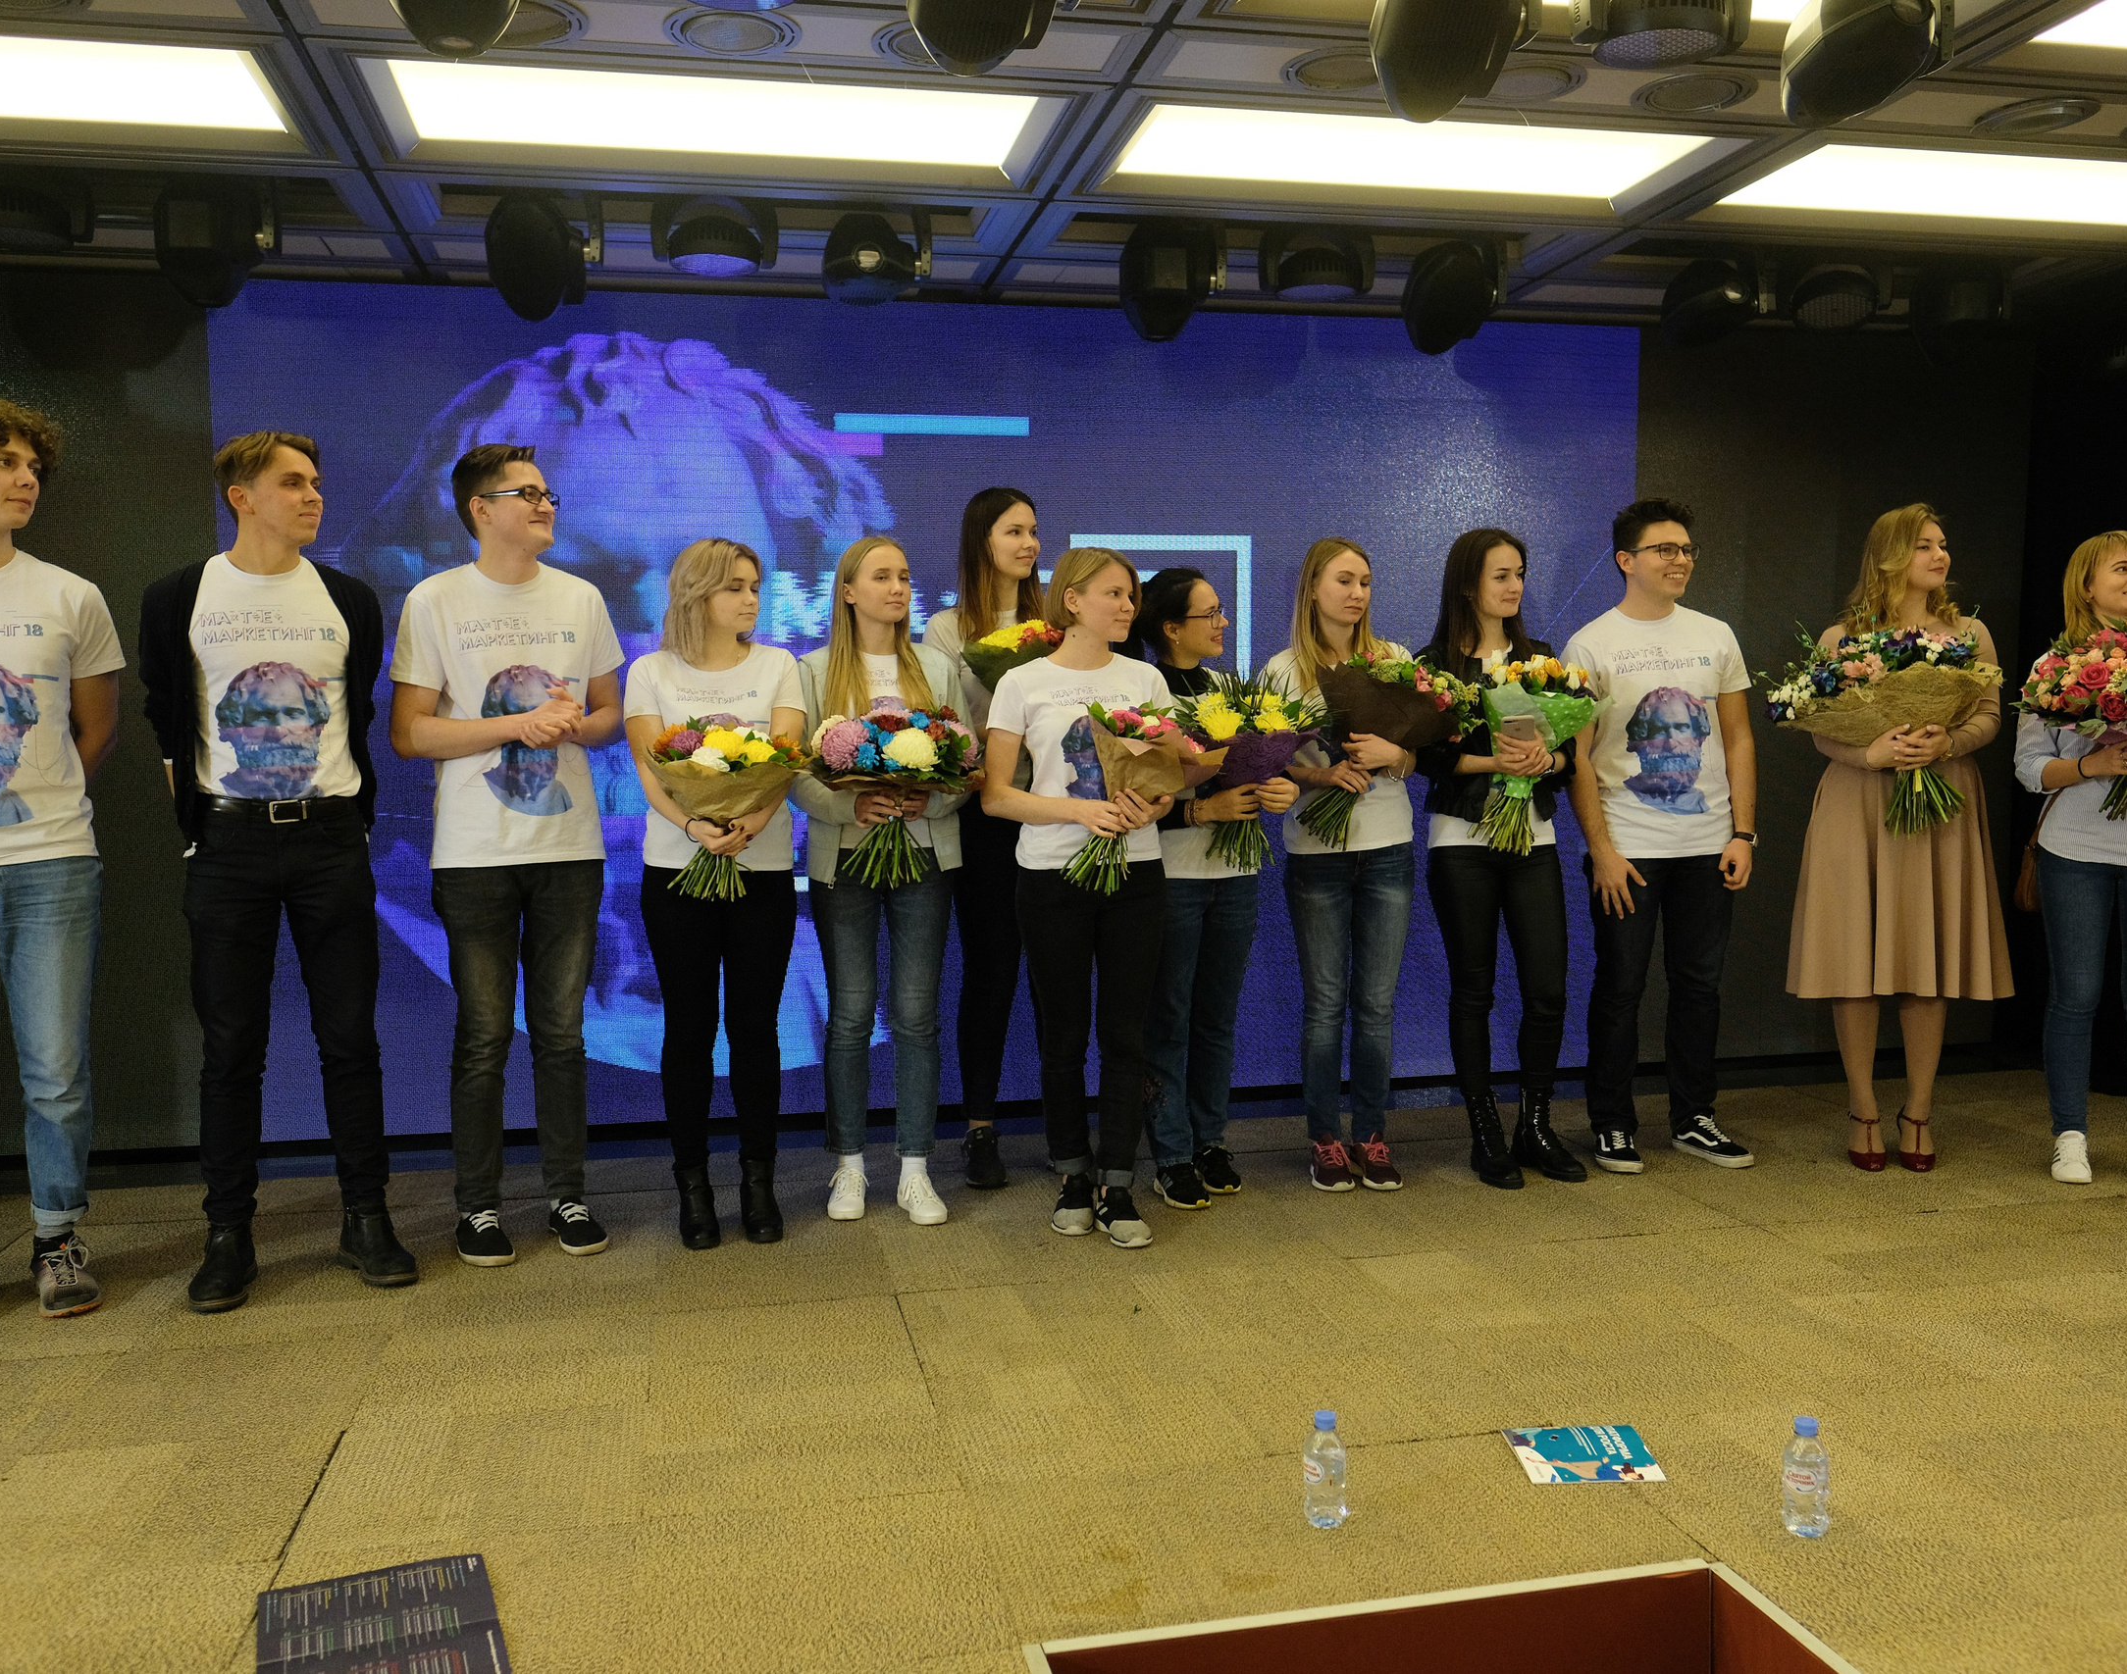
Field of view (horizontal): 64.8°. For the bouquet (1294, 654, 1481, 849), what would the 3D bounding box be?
[{"bbox_3d":[0.823,-0.215,4.220,0.400,0.450,0.300,32,15,1],"label":"bouquet"}]

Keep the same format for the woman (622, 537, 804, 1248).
[{"bbox_3d":[-0.837,0.122,3.959,0.420,1.637,0.400,-2,3,-17],"label":"woman"}]

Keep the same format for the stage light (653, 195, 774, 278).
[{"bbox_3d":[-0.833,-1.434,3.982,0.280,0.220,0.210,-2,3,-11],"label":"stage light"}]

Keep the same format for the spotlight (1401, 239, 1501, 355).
[{"bbox_3d":[1.010,-1.413,4.365,0.250,0.300,0.250,0,3,15],"label":"spotlight"}]

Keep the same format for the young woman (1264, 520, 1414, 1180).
[{"bbox_3d":[0.734,0.067,4.319,0.420,1.668,0.350,-1,4,-4],"label":"young woman"}]

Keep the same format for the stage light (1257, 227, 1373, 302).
[{"bbox_3d":[0.645,-1.469,4.282,0.280,0.220,0.210,-2,3,-11],"label":"stage light"}]

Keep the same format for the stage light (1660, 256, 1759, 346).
[{"bbox_3d":[1.734,-1.440,4.505,0.240,0.220,0.230,-2,3,-11],"label":"stage light"}]

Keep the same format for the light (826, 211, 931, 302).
[{"bbox_3d":[-0.444,-1.385,3.989,0.250,0.230,0.260,-1,3,0],"label":"light"}]

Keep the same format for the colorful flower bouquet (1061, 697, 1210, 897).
[{"bbox_3d":[0.181,-0.087,3.820,0.310,0.430,0.270,14,16,-20],"label":"colorful flower bouquet"}]

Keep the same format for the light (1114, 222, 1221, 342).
[{"bbox_3d":[0.271,-1.447,4.327,0.240,0.290,0.250,-2,4,-12],"label":"light"}]

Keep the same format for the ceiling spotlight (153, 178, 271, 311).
[{"bbox_3d":[-1.954,-1.375,3.854,0.250,0.280,0.250,-2,4,-12],"label":"ceiling spotlight"}]

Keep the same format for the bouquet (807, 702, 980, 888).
[{"bbox_3d":[-0.399,-0.099,3.940,0.400,0.410,0.350,-2,4,-10],"label":"bouquet"}]

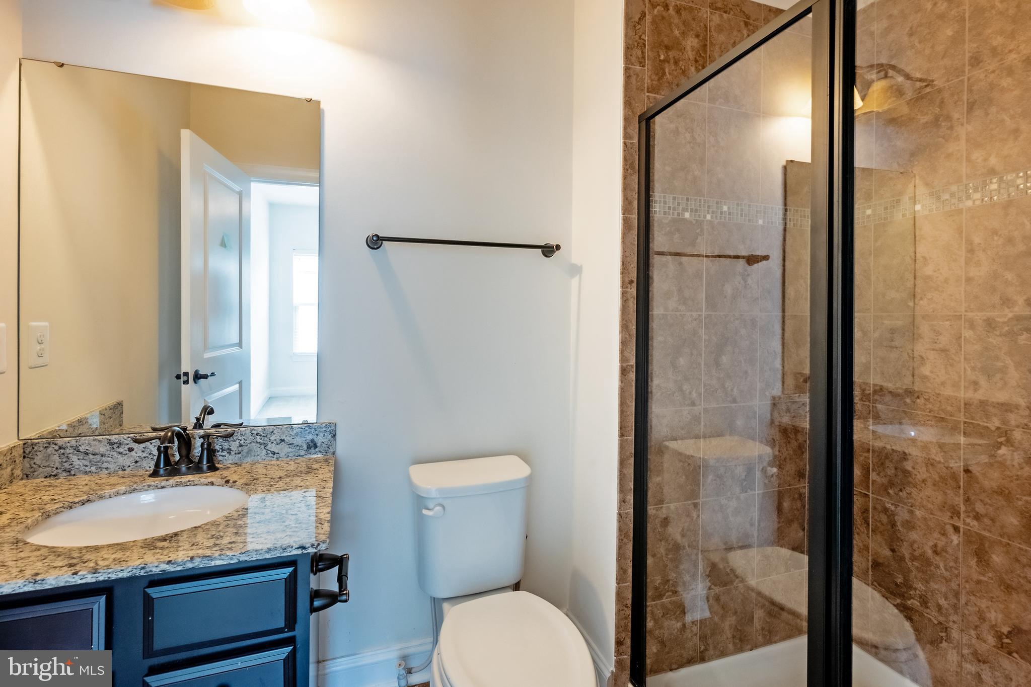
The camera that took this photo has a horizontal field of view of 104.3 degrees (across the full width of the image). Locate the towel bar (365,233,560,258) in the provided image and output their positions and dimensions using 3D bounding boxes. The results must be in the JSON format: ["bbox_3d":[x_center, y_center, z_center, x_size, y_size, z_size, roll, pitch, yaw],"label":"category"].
[{"bbox_3d":[-0.153,-0.344,1.400,0.665,0.054,0.083,0,2,-19],"label":"towel bar"}]

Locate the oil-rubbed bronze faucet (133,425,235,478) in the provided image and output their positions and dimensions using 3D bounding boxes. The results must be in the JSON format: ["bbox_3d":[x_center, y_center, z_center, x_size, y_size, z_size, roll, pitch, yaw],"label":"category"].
[{"bbox_3d":[-0.917,0.299,1.089,0.240,0.145,0.185,0,2,-20],"label":"oil-rubbed bronze faucet"}]

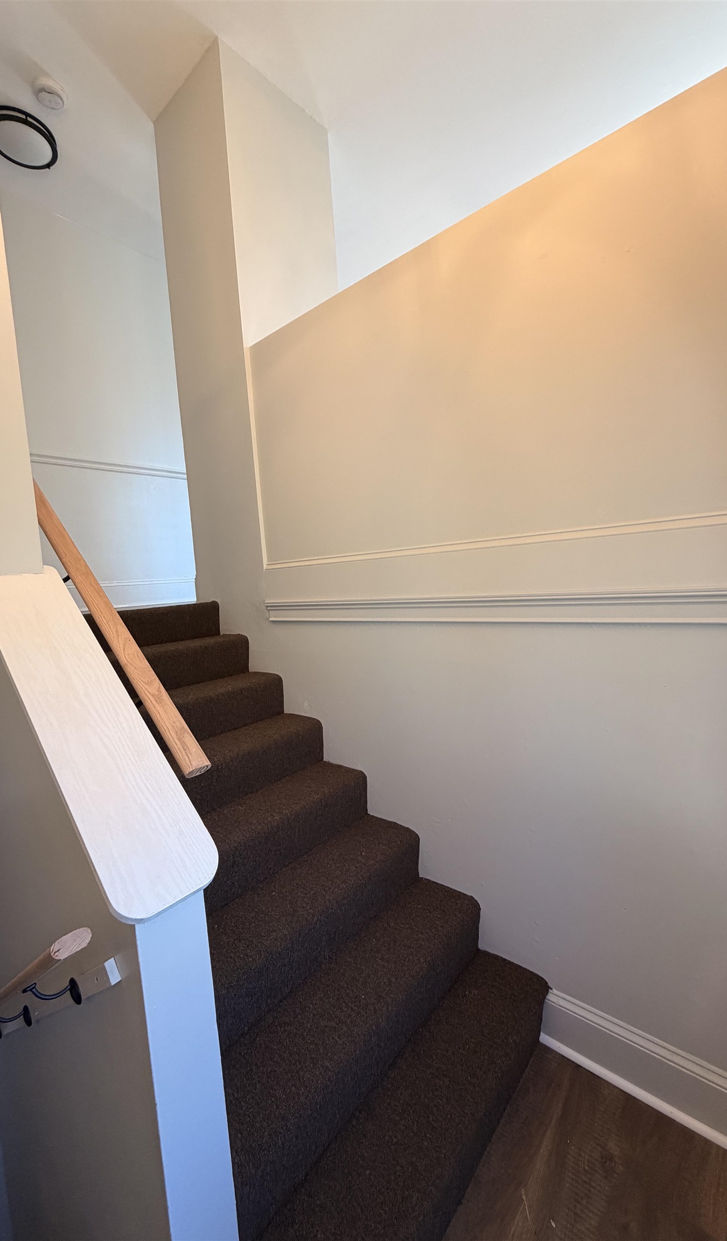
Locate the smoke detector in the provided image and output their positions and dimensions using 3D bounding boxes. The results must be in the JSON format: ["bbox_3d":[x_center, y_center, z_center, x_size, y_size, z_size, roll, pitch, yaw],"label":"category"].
[{"bbox_3d":[-1.469,-2.466,2.359,0.138,0.042,0.138,0,6,41],"label":"smoke detector"}]

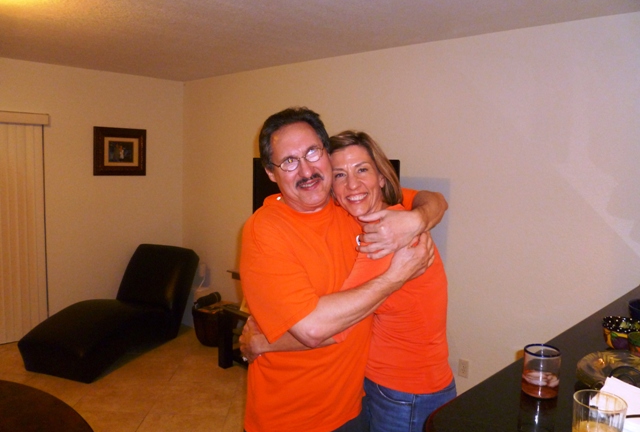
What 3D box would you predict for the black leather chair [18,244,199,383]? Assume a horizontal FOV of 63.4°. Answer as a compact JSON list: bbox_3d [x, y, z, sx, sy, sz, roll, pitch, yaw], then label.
[{"bbox_3d":[-1.688,0.733,4.367,0.590,0.790,1.560,4,6,18],"label":"black leather chair"}]

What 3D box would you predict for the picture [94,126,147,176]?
[{"bbox_3d":[-1.886,-0.606,4.933,0.035,0.450,0.525,7,8,44],"label":"picture"}]

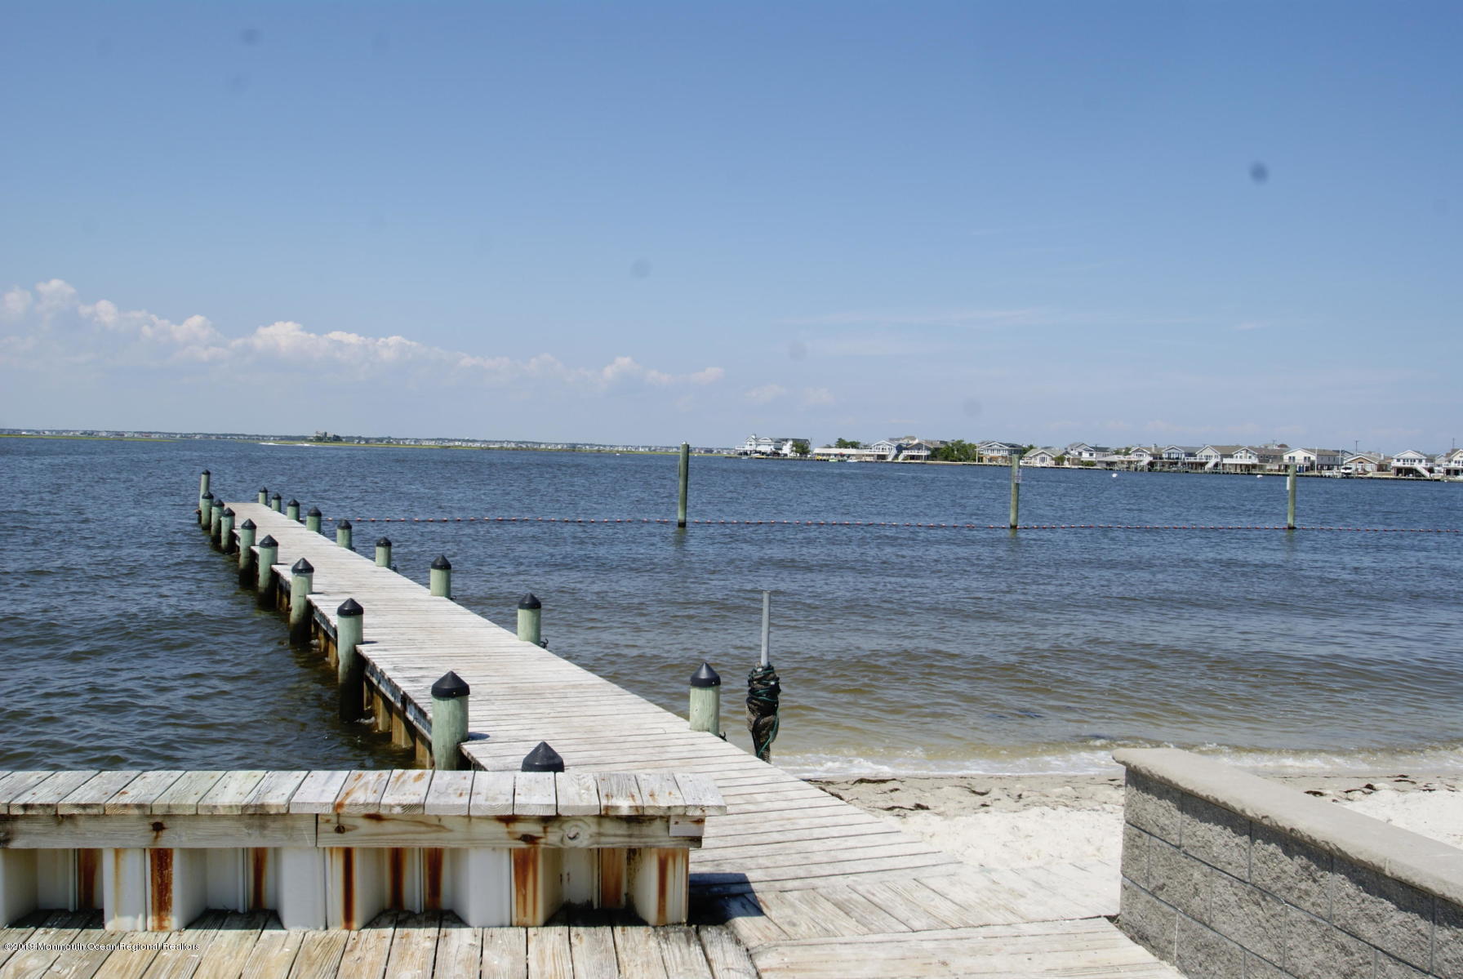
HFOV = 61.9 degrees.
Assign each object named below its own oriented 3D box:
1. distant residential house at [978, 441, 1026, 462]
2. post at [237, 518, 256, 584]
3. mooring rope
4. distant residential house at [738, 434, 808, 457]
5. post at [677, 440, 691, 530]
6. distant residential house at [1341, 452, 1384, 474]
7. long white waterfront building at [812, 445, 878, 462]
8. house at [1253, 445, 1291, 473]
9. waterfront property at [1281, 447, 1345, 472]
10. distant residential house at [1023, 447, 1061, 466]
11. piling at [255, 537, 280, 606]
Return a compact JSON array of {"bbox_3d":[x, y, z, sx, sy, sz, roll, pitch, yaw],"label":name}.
[{"bbox_3d":[87.256,-12.001,394.000,11.500,6.700,11.000,3,2,37],"label":"distant residential house"},{"bbox_3d":[-7.023,0.904,17.700,0.225,0.910,0.225,2,2,0],"label":"post"},{"bbox_3d":[7.696,1.121,37.881,37.800,0.150,0.400,1,2,-16],"label":"mooring rope"},{"bbox_3d":[15.381,-16.026,450.000,22.000,8.000,13.000,2,2,27],"label":"distant residential house"},{"bbox_3d":[-1.299,-0.109,33.100,0.225,2.310,0.225,2,2,0],"label":"post"},{"bbox_3d":[155.071,-6.242,300.000,8.500,5.000,8.000,0,2,-44],"label":"distant residential house"},{"bbox_3d":[40.065,-12.614,430.000,20.500,5.000,10.000,2,2,28],"label":"long white waterfront building"},{"bbox_3d":[142.622,-7.997,322.000,8.500,6.600,7.500,0,2,-42],"label":"house"},{"bbox_3d":[152.524,-7.648,320.000,13.000,6.500,9.400,0,2,-41],"label":"waterfront property"},{"bbox_3d":[94.576,-9.832,372.000,9.200,5.000,9.000,3,2,40],"label":"distant residential house"},{"bbox_3d":[-5.813,1.018,15.300,0.240,0.860,0.240,2,2,0],"label":"piling"}]

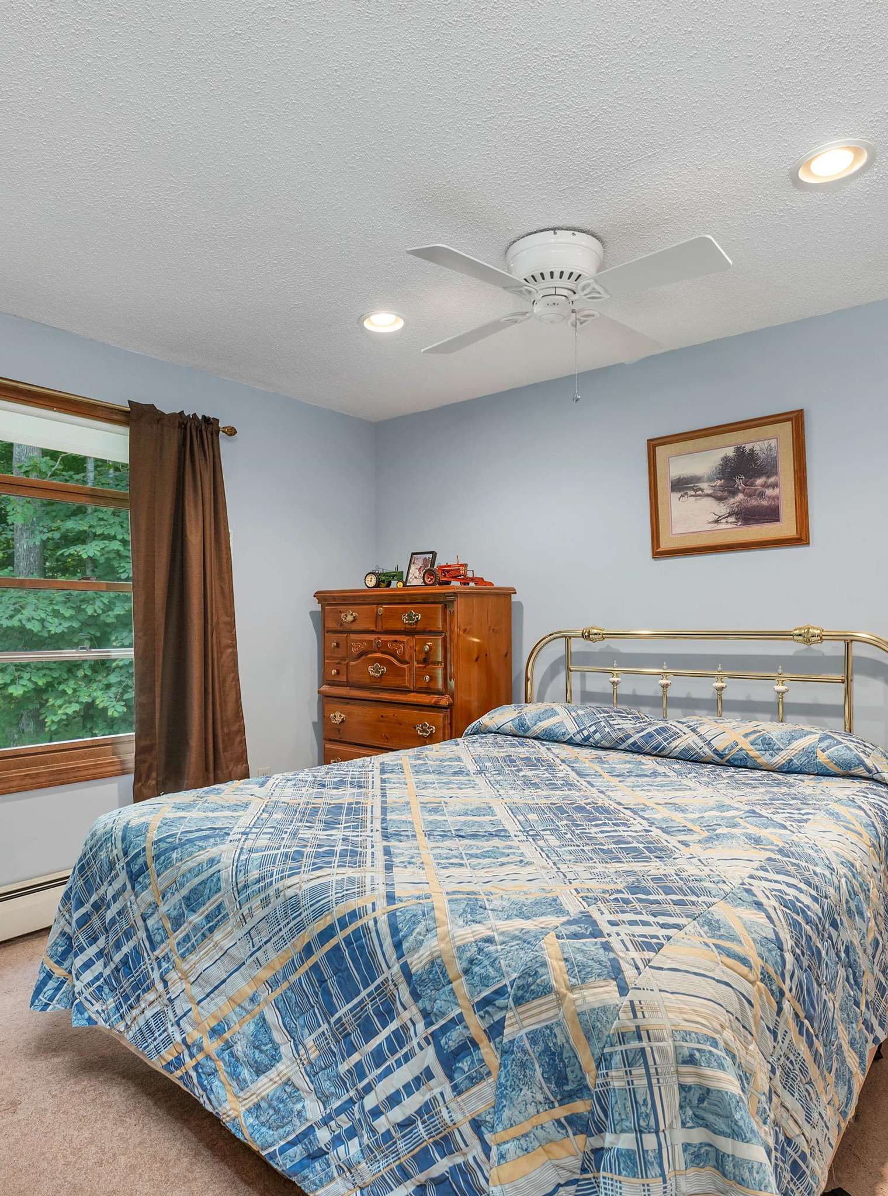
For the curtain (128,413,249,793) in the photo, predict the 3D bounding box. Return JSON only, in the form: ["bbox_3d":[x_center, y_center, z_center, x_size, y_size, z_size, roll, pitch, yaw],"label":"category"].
[{"bbox_3d":[-1.170,0.033,3.228,0.131,1.794,0.615,-2,-3,40],"label":"curtain"}]

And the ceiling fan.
[{"bbox_3d":[0.349,-1.010,2.244,1.038,0.282,1.038,2,-3,-44],"label":"ceiling fan"}]

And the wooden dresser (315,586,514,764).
[{"bbox_3d":[-0.158,0.639,3.639,0.953,1.358,0.514,-2,-3,38],"label":"wooden dresser"}]

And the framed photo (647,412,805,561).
[{"bbox_3d":[1.200,-0.465,2.988,0.643,0.551,0.030,-4,-4,37],"label":"framed photo"}]

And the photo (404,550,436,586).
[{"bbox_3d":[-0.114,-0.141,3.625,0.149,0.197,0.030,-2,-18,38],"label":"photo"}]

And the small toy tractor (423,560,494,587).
[{"bbox_3d":[0.072,-0.117,3.473,0.333,0.145,0.141,-2,-3,38],"label":"small toy tractor"}]

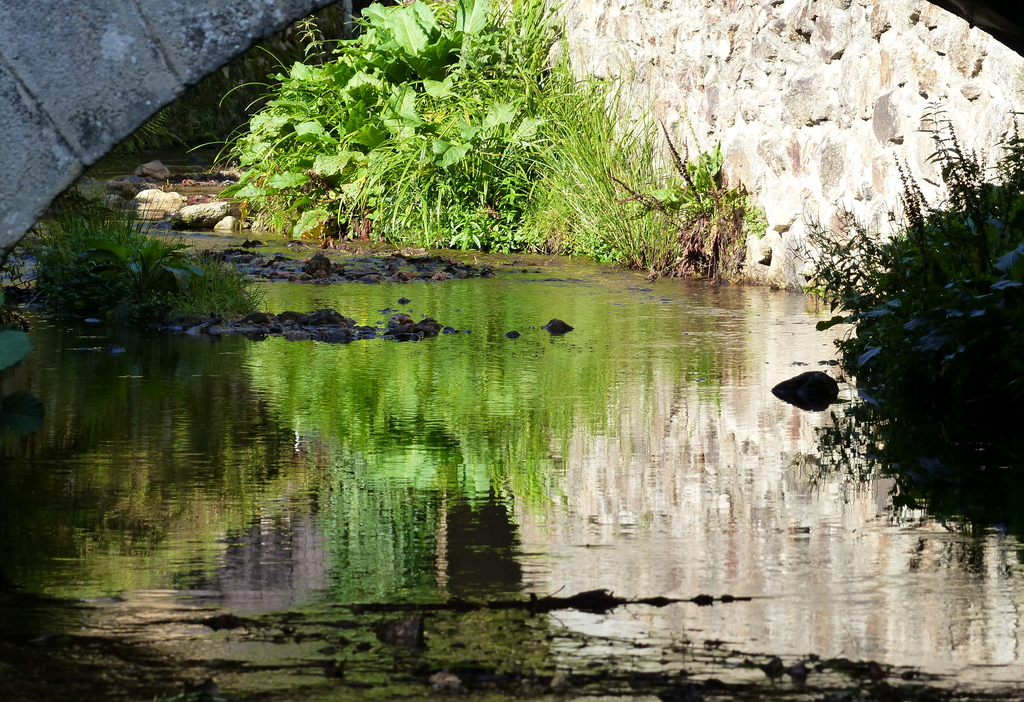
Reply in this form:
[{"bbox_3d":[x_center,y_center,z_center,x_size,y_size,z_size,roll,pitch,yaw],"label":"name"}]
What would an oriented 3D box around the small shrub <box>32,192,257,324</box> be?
[{"bbox_3d":[-1.718,-0.437,27.800,1.038,0.608,0.850,0,4,0],"label":"small shrub"}]

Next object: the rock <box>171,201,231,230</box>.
[{"bbox_3d":[-1.760,-0.763,33.600,0.339,0.153,0.240,0,4,0],"label":"rock"}]

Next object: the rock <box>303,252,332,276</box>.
[{"bbox_3d":[-1.001,-0.450,30.600,0.149,0.118,0.130,0,4,0],"label":"rock"}]

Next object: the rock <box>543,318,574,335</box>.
[{"bbox_3d":[0.209,-0.110,26.700,0.139,0.076,0.110,0,4,0],"label":"rock"}]

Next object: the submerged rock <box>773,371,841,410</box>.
[{"bbox_3d":[1.156,0.156,23.500,0.265,0.158,0.210,0,4,0],"label":"submerged rock"}]

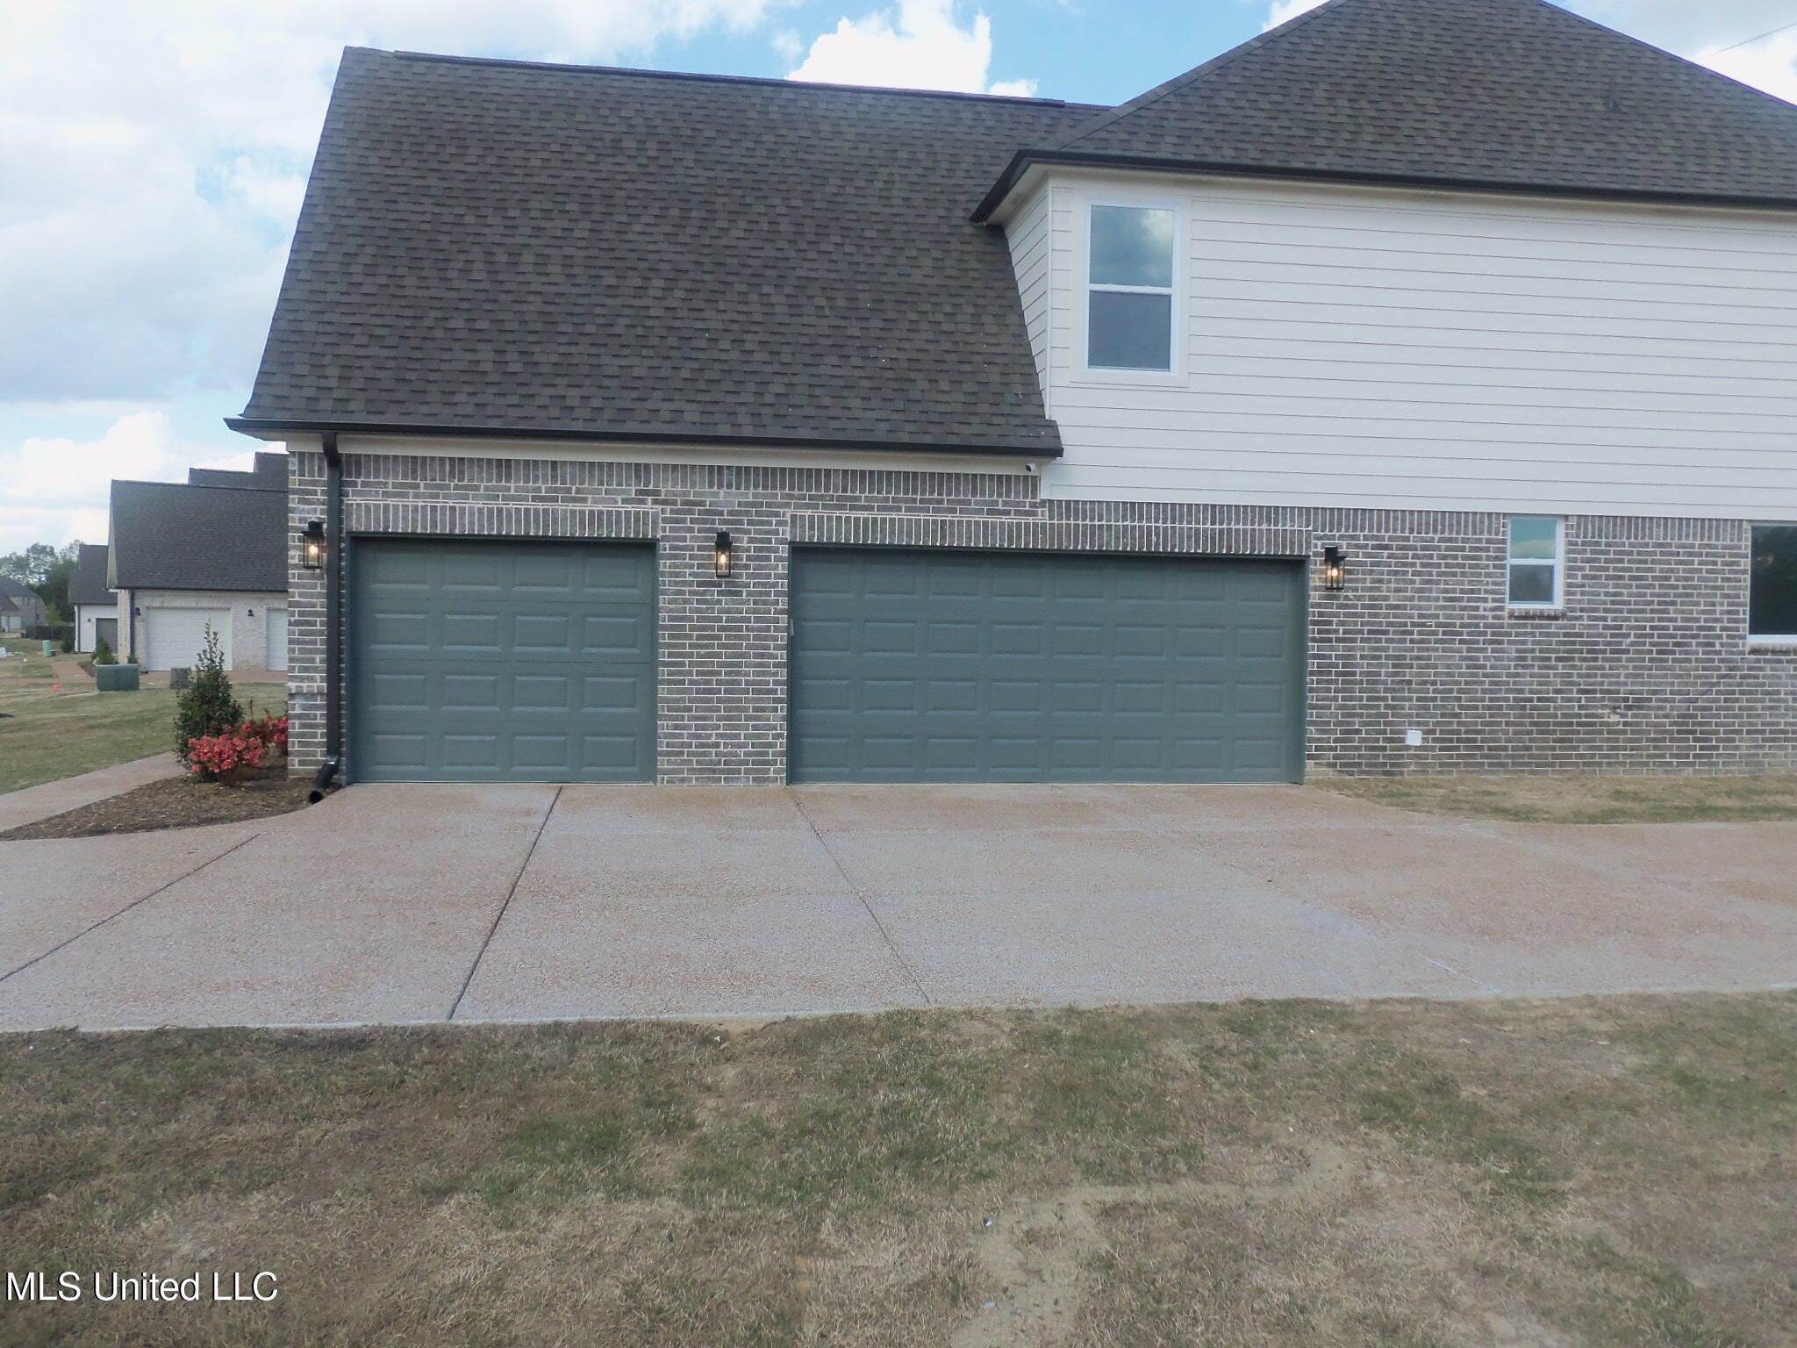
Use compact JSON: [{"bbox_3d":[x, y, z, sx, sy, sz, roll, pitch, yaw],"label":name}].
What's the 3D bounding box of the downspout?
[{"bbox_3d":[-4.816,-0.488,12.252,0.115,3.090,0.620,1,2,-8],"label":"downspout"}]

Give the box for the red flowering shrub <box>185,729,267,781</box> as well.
[{"bbox_3d":[-5.791,0.706,12.631,0.644,0.424,0.680,1,2,-8],"label":"red flowering shrub"}]

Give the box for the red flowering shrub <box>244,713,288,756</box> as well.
[{"bbox_3d":[-6.092,0.606,14.354,0.640,0.407,0.640,1,2,-8],"label":"red flowering shrub"}]

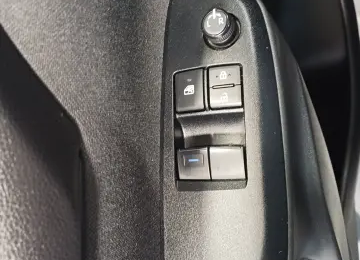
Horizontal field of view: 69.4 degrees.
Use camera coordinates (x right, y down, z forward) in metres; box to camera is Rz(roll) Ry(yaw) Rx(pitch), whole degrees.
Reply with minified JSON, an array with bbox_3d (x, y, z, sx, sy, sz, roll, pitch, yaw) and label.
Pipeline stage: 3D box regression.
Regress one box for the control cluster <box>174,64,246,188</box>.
[{"bbox_3d":[0.021,-0.002,0.187,0.048,0.018,0.084,-3,83,14],"label":"control cluster"}]

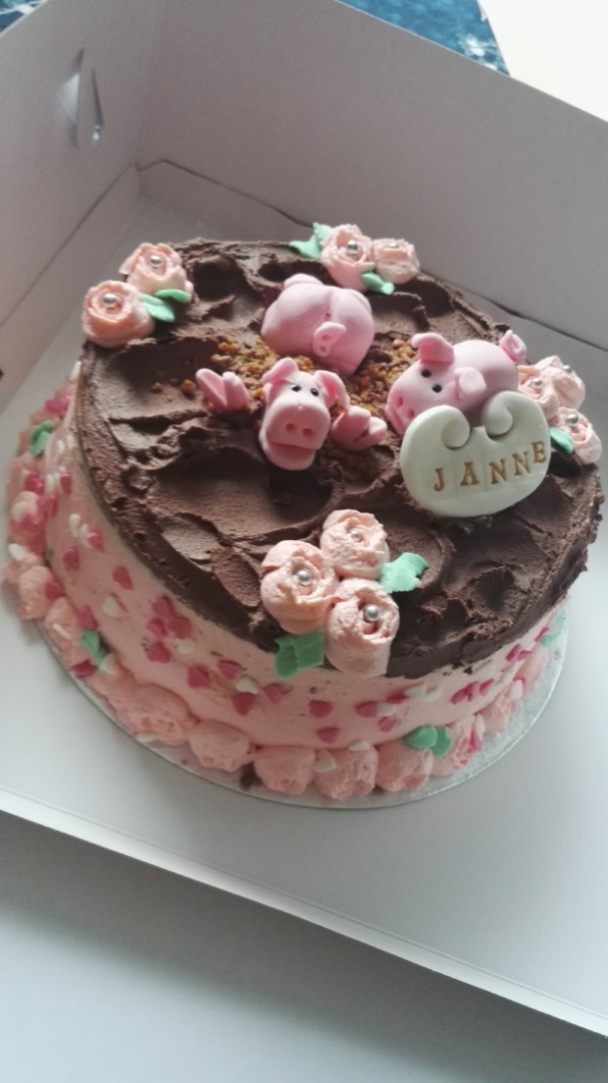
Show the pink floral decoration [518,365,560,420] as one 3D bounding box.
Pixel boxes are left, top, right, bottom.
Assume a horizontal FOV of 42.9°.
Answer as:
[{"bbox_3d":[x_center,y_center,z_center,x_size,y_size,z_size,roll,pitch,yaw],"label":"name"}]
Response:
[{"bbox_3d":[0.101,-0.064,0.338,0.023,0.021,0.023,36,56,7],"label":"pink floral decoration"}]

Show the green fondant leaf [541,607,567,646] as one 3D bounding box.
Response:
[{"bbox_3d":[0.111,0.038,0.342,0.008,0.010,0.019,27,58,1],"label":"green fondant leaf"}]

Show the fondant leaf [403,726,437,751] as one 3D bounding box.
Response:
[{"bbox_3d":[0.045,0.076,0.302,0.015,0.007,0.010,7,58,-13],"label":"fondant leaf"}]

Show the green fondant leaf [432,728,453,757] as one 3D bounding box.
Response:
[{"bbox_3d":[0.054,0.078,0.302,0.011,0.009,0.009,-17,67,-23],"label":"green fondant leaf"}]

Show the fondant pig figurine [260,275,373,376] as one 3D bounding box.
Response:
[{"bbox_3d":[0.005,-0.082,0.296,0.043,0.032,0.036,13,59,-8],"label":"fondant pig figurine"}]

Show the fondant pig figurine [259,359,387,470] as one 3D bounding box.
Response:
[{"bbox_3d":[0.007,-0.046,0.276,0.045,0.027,0.038,10,59,-10],"label":"fondant pig figurine"}]

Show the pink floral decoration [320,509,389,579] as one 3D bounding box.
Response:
[{"bbox_3d":[0.017,0.001,0.271,0.024,0.024,0.024,8,57,-13],"label":"pink floral decoration"}]

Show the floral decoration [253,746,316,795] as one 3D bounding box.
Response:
[{"bbox_3d":[-0.008,0.085,0.291,0.023,0.018,0.020,15,56,-8],"label":"floral decoration"}]

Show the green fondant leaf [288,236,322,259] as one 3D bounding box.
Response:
[{"bbox_3d":[0.001,-0.137,0.361,0.018,0.006,0.014,27,55,0],"label":"green fondant leaf"}]

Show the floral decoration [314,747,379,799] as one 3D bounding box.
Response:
[{"bbox_3d":[0.016,0.087,0.293,0.024,0.019,0.019,5,60,-13],"label":"floral decoration"}]

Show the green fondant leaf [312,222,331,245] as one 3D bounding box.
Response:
[{"bbox_3d":[0.009,-0.144,0.363,0.011,0.008,0.014,-10,63,-23],"label":"green fondant leaf"}]

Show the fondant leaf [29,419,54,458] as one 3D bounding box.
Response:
[{"bbox_3d":[-0.111,-0.043,0.326,0.007,0.010,0.017,14,58,-7],"label":"fondant leaf"}]

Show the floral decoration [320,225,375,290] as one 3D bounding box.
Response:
[{"bbox_3d":[0.018,-0.120,0.328,0.023,0.022,0.023,10,59,-10],"label":"floral decoration"}]

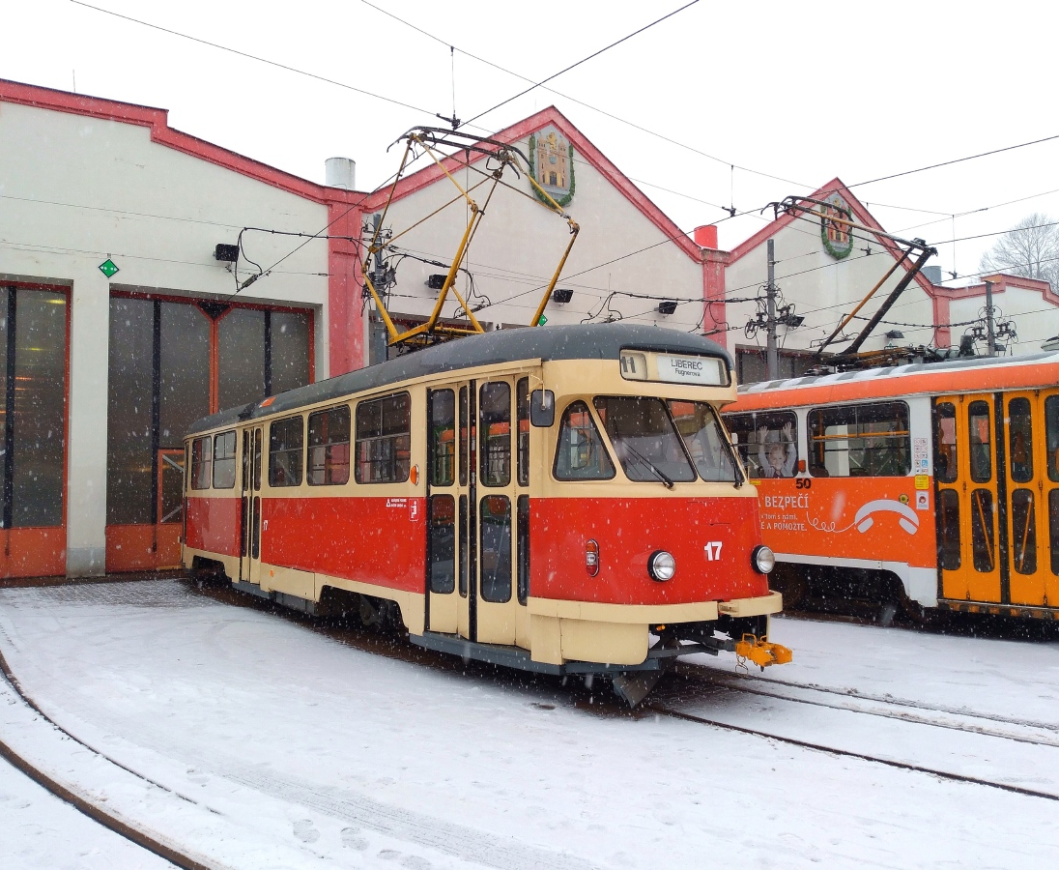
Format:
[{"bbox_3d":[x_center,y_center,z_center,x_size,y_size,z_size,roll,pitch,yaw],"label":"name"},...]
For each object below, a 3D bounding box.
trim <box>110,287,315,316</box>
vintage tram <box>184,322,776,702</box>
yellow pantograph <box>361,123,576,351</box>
[{"bbox_3d":[-6.821,-2.851,18.800,4.250,0.180,0.130,1,-4,-30],"label":"trim"},{"bbox_3d":[-2.433,0.722,12.220,2.500,2.870,13.800,2,-4,-34],"label":"vintage tram"},{"bbox_3d":[-0.811,-2.191,9.932,1.800,2.400,2.750,2,-4,-34],"label":"yellow pantograph"}]

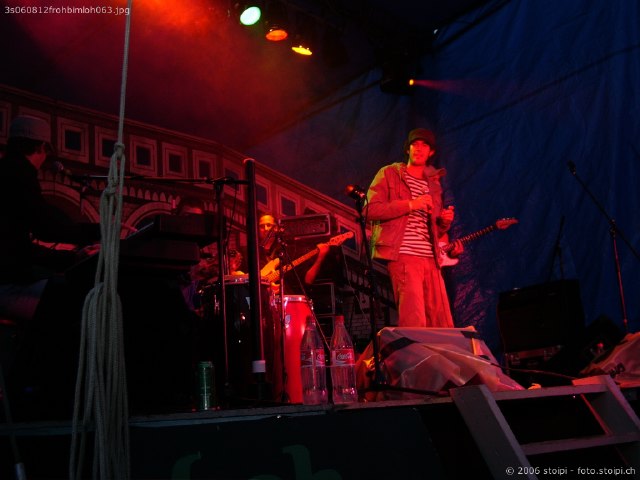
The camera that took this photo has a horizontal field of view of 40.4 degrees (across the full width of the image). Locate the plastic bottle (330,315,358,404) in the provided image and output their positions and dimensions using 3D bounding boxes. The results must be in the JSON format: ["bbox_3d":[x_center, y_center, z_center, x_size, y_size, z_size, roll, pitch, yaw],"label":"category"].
[{"bbox_3d":[0.085,0.443,3.222,0.092,0.324,0.092,-4,-10,0],"label":"plastic bottle"}]

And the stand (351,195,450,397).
[{"bbox_3d":[0.351,0.291,4.770,0.540,1.137,0.550,-10,-12,29],"label":"stand"}]

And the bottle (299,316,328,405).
[{"bbox_3d":[-0.024,0.445,3.223,0.092,0.321,0.092,-4,-10,0],"label":"bottle"}]

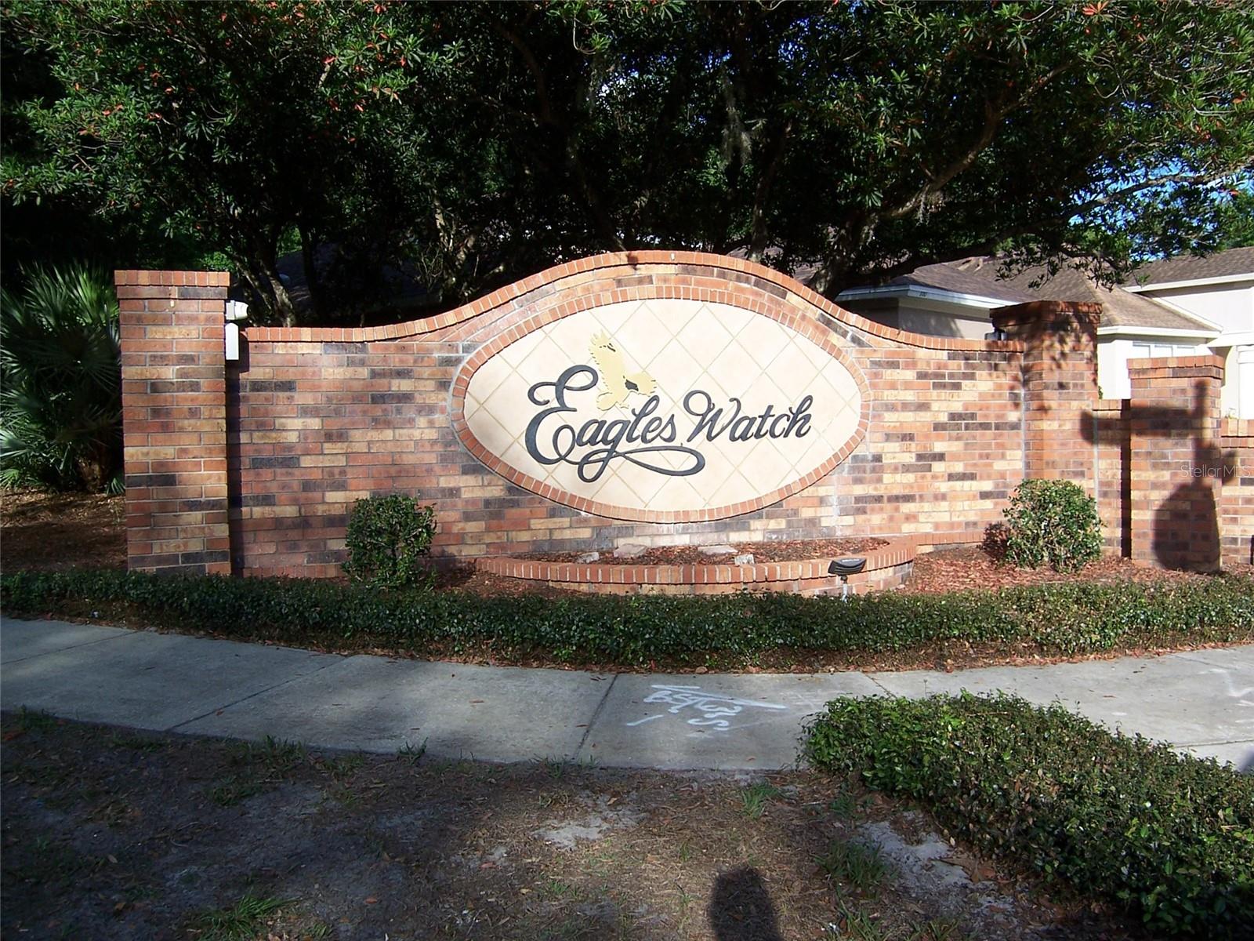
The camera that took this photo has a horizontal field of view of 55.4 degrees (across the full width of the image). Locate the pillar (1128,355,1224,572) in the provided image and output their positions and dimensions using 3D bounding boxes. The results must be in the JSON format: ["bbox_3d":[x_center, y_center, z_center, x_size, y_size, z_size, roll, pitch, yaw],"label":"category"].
[{"bbox_3d":[4.465,-0.057,9.714,0.635,1.701,0.635,0,2,33],"label":"pillar"}]

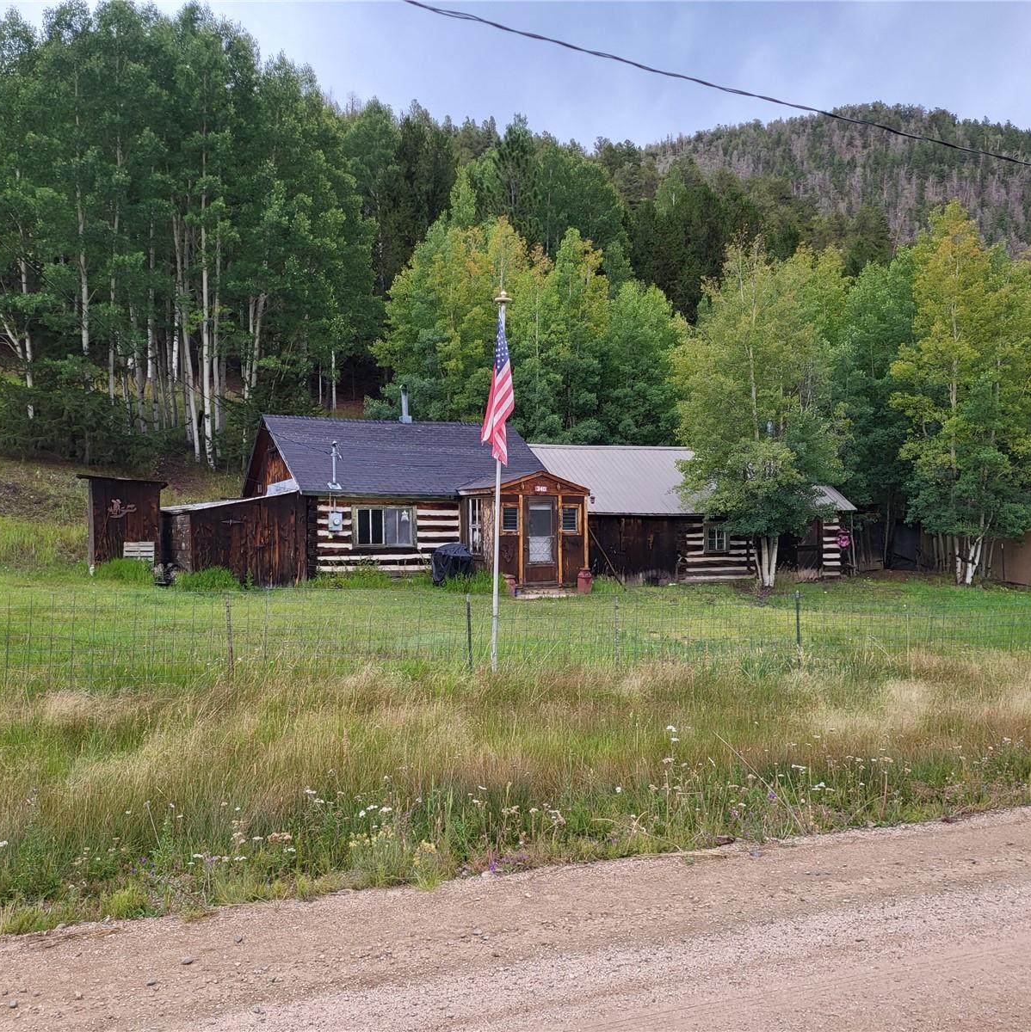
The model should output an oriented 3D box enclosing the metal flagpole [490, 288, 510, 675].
[{"bbox_3d":[-0.170,-0.300,10.550,0.150,4.000,0.150,1,0,0],"label":"metal flagpole"}]

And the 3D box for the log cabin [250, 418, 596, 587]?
[{"bbox_3d":[-2.822,-0.455,27.776,7.100,4.470,8.700,0,0,-25],"label":"log cabin"}]

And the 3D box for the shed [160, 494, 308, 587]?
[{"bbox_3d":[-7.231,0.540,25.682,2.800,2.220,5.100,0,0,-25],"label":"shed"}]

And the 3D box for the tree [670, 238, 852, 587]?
[{"bbox_3d":[6.450,-2.650,27.200,4.500,9.050,4.300,0,0,0],"label":"tree"}]

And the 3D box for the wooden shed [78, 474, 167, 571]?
[{"bbox_3d":[-9.500,0.190,25.200,1.900,2.350,1.800,0,0,-25],"label":"wooden shed"}]

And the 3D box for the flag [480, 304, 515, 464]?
[{"bbox_3d":[-0.180,-1.340,10.500,0.350,1.640,0.250,0,0,0],"label":"flag"}]

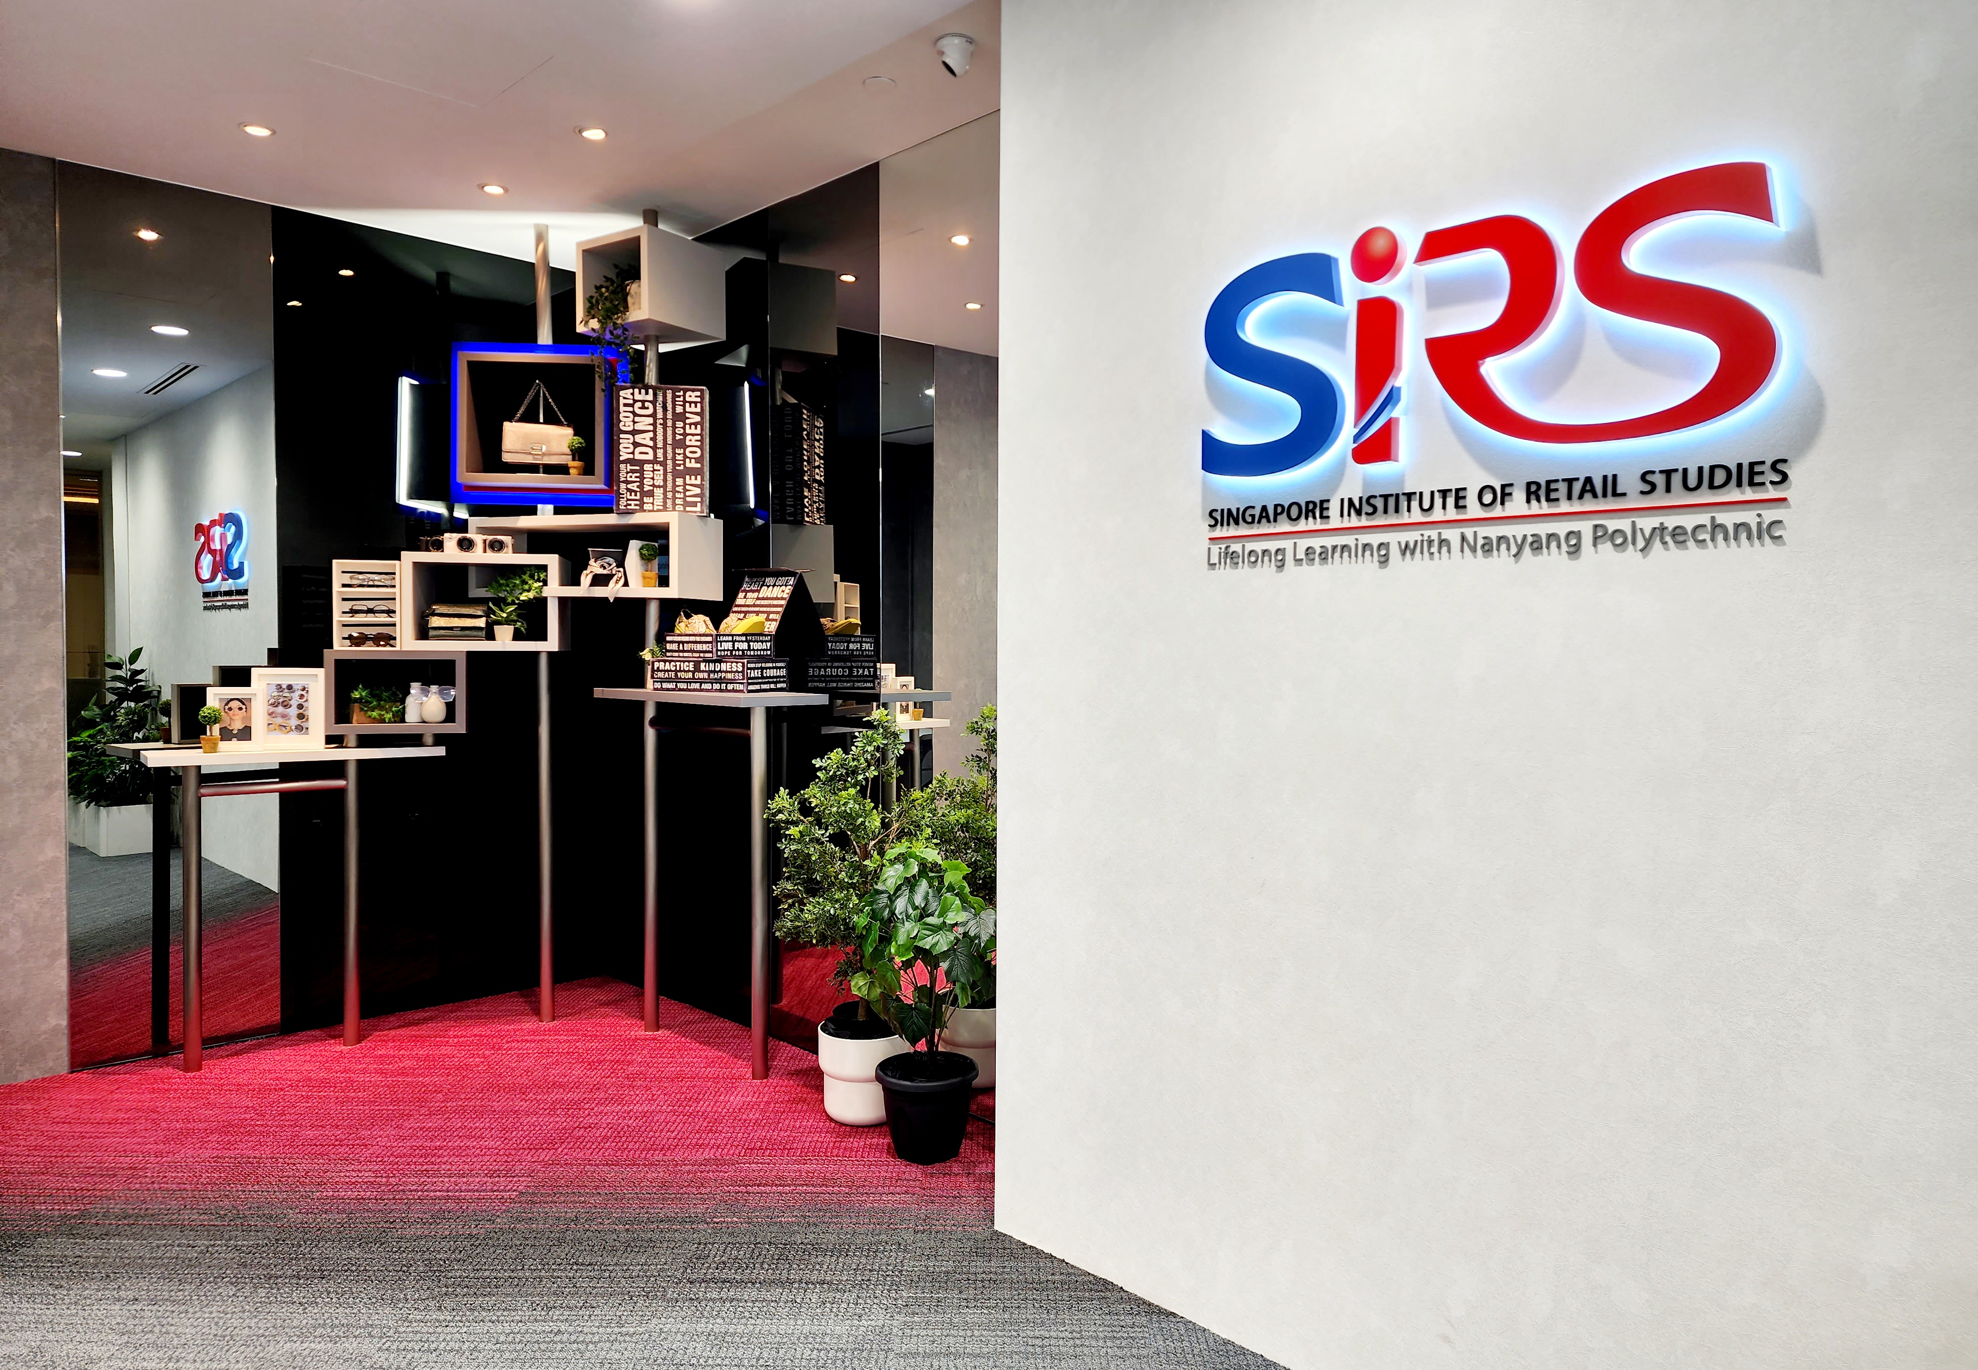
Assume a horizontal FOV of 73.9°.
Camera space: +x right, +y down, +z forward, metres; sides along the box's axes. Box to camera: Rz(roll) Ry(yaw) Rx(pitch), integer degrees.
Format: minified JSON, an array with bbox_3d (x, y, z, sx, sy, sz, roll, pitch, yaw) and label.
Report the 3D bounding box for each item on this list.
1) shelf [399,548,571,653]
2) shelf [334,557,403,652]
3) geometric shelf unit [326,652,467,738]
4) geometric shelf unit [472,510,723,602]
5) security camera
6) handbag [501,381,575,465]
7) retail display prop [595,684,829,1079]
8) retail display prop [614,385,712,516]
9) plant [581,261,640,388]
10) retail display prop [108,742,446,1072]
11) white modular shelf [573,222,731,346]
[{"bbox_3d":[-1.790,-0.289,4.721,0.517,0.334,0.340,0,1,-10],"label":"shelf"},{"bbox_3d":[-2.084,-0.264,4.417,0.200,0.293,0.142,0,1,-23],"label":"shelf"},{"bbox_3d":[-2.039,0.020,4.537,0.431,0.276,0.341,0,1,-23],"label":"geometric shelf unit"},{"bbox_3d":[-1.398,-0.445,4.691,0.826,0.283,0.319,1,1,16],"label":"geometric shelf unit"},{"bbox_3d":[-0.090,-1.575,3.318,0.102,0.085,0.100,0,1,8],"label":"security camera"},{"bbox_3d":[-1.604,-0.933,4.686,0.236,0.302,0.080,0,1,-11],"label":"handbag"},{"bbox_3d":[-0.945,0.630,4.390,0.324,1.220,0.915,-1,2,-44],"label":"retail display prop"},{"bbox_3d":[-1.123,-0.797,4.527,0.304,0.432,0.135,0,1,-10],"label":"retail display prop"},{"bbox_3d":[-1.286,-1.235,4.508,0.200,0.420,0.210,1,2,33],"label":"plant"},{"bbox_3d":[-2.304,0.725,4.391,0.860,1.018,0.306,-1,2,-36],"label":"retail display prop"},{"bbox_3d":[-1.175,-1.374,4.607,0.345,0.307,0.370,1,2,33],"label":"white modular shelf"}]

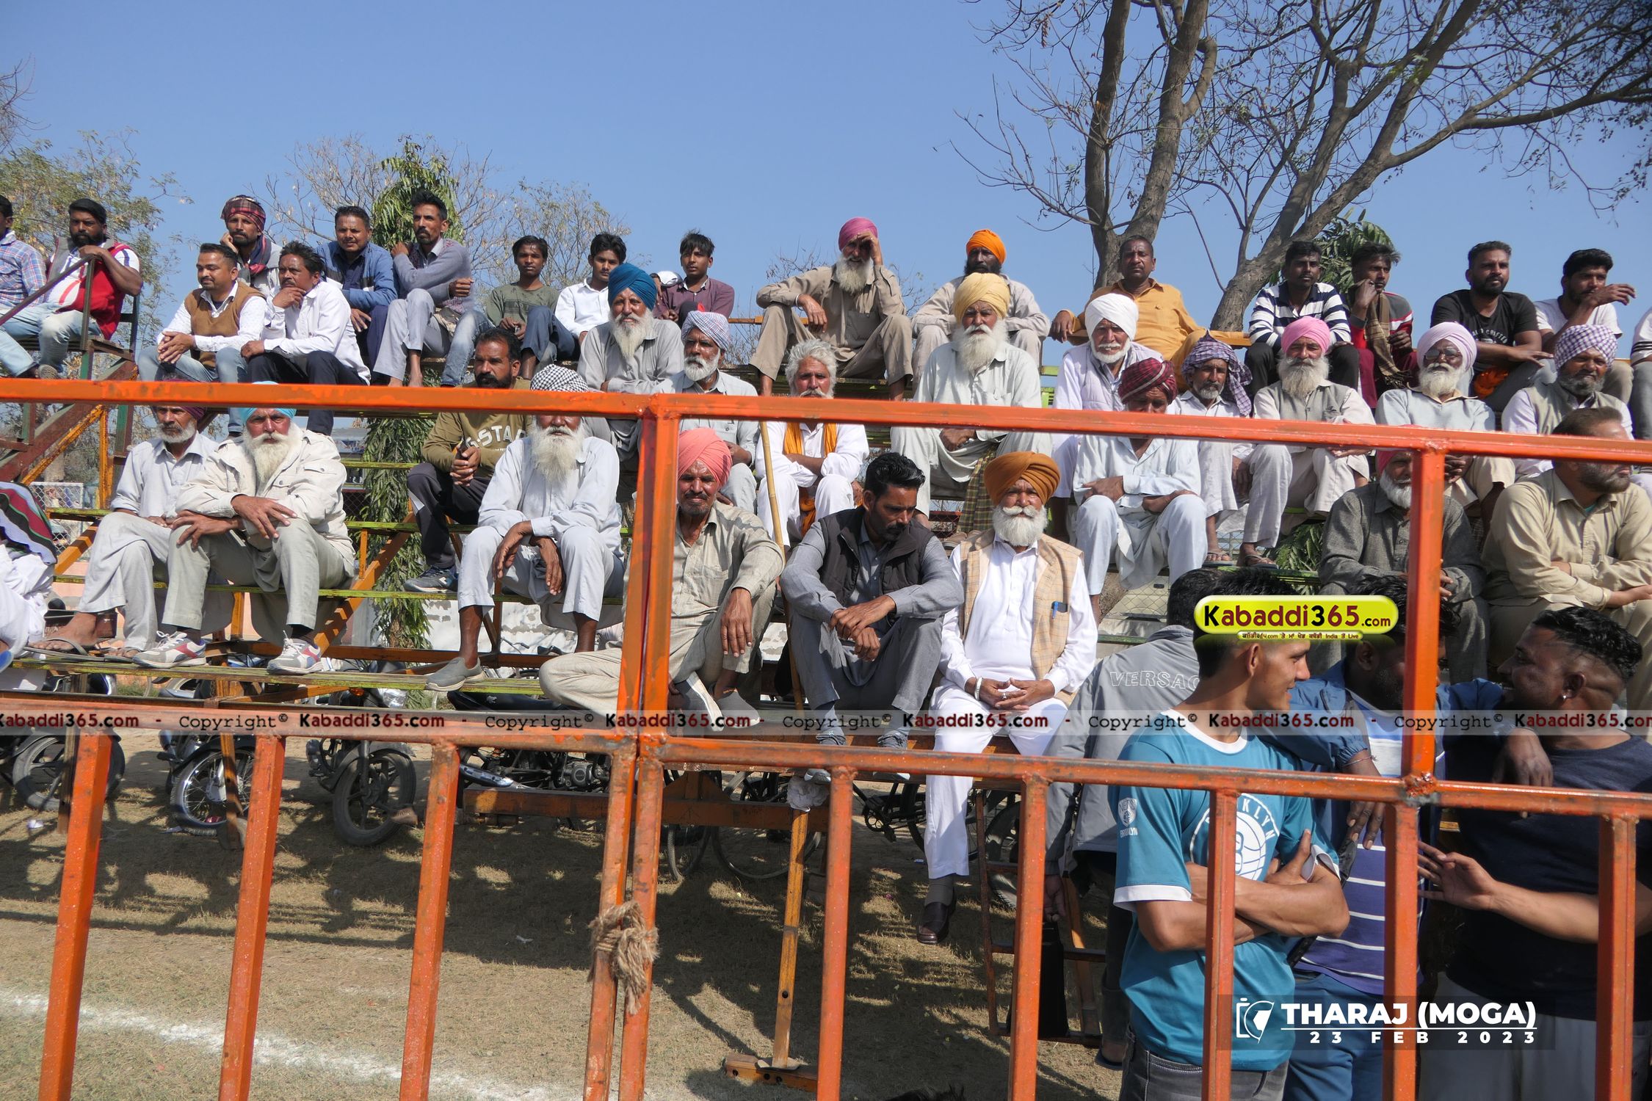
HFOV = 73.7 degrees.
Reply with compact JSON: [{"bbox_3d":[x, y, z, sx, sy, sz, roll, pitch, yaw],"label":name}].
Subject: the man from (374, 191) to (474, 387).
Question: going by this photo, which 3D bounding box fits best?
[{"bbox_3d":[-1.977,-1.252,5.450,0.480,1.133,0.700,3,-4,-3],"label":"man"}]

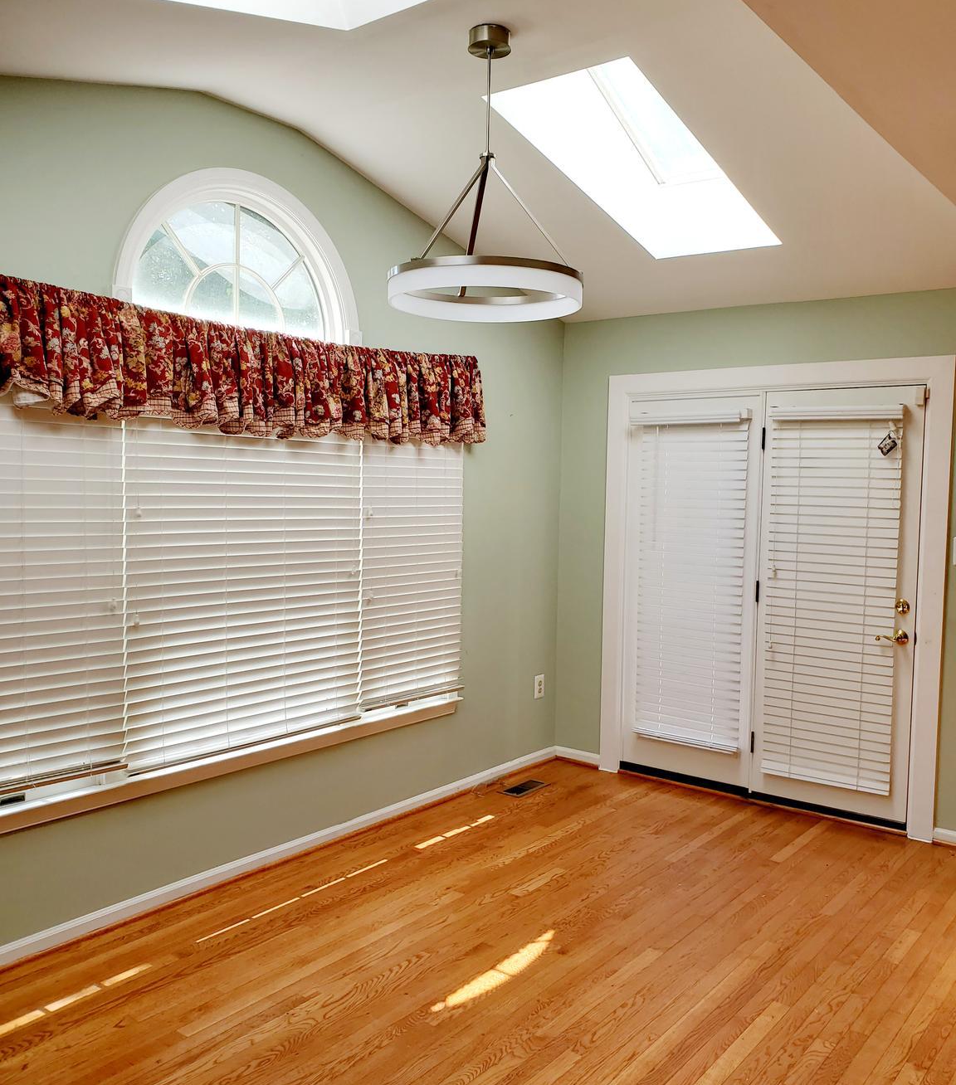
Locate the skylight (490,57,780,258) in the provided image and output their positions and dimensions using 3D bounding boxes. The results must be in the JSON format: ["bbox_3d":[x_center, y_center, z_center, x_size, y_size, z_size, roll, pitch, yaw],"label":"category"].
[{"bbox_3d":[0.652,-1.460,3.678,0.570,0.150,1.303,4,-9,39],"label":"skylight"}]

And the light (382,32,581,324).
[{"bbox_3d":[0.030,-1.156,2.973,0.605,0.825,0.605,1,4,0],"label":"light"}]

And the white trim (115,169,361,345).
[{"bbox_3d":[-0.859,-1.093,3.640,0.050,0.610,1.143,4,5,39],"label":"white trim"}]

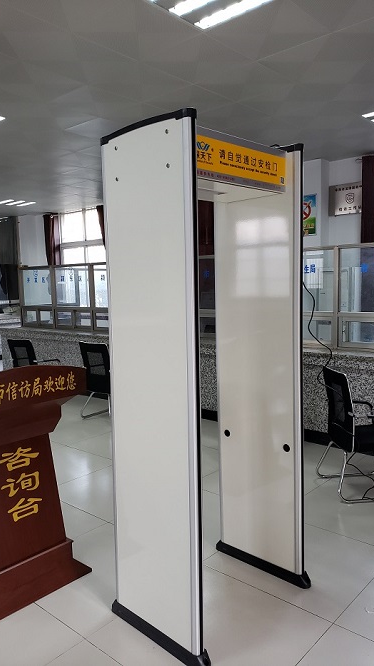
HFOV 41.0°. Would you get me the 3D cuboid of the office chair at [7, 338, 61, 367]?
[{"bbox_3d":[-2.098,0.527,6.900,0.530,0.925,0.575,1,5,28],"label":"office chair"}]

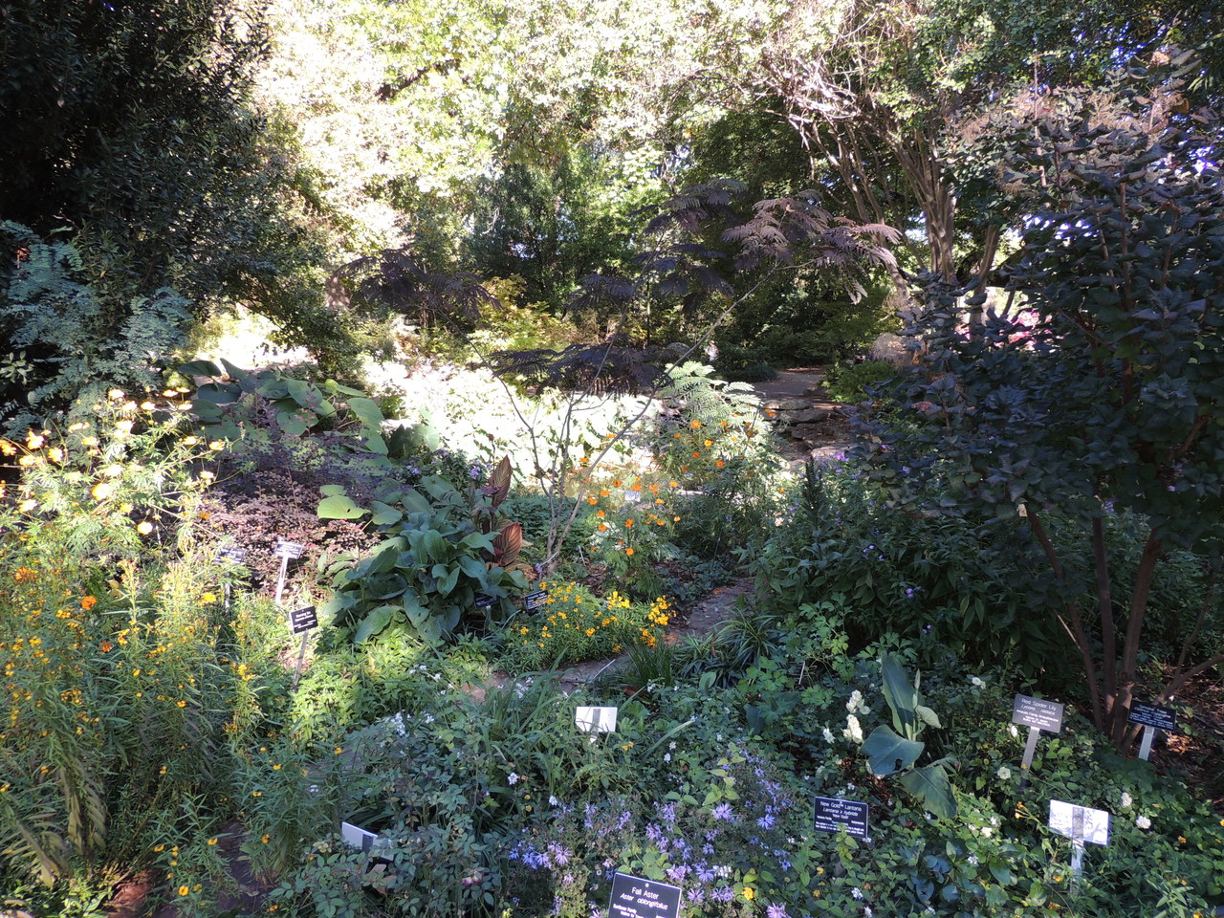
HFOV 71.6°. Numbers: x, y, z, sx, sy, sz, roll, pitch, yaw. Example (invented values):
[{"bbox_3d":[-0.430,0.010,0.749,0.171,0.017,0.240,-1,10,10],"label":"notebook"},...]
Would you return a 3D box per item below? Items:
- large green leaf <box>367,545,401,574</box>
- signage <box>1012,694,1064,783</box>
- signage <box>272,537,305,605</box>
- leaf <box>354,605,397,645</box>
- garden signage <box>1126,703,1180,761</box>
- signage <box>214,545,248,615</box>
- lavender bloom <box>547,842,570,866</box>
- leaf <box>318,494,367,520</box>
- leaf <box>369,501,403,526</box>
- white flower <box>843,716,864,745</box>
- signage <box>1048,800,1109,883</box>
[{"bbox_3d":[-1.131,0.498,4.200,0.148,0.097,0.150,-2,9,-10],"label":"large green leaf"},{"bbox_3d":[1.379,0.909,2.750,0.135,0.258,0.050,5,10,31],"label":"signage"},{"bbox_3d":[-1.634,0.576,4.300,0.135,0.347,0.050,1,9,5],"label":"signage"},{"bbox_3d":[-1.113,0.780,4.000,0.171,0.129,0.160,-2,9,-10],"label":"leaf"},{"bbox_3d":[1.910,0.974,3.000,0.135,0.189,0.045,6,11,33],"label":"garden signage"},{"bbox_3d":[-1.907,0.612,4.250,0.135,0.347,0.060,2,9,10],"label":"signage"},{"bbox_3d":[-0.109,0.815,1.750,0.045,0.029,0.040,0,9,0],"label":"lavender bloom"},{"bbox_3d":[-1.503,0.269,4.750,0.237,0.101,0.200,-2,9,-10],"label":"leaf"},{"bbox_3d":[-1.237,0.300,4.650,0.157,0.102,0.140,-2,9,-10],"label":"leaf"},{"bbox_3d":[0.768,0.862,2.700,0.051,0.066,0.055,2,9,10],"label":"white flower"},{"bbox_3d":[1.236,1.018,2.250,0.135,0.188,0.050,5,10,27],"label":"signage"}]

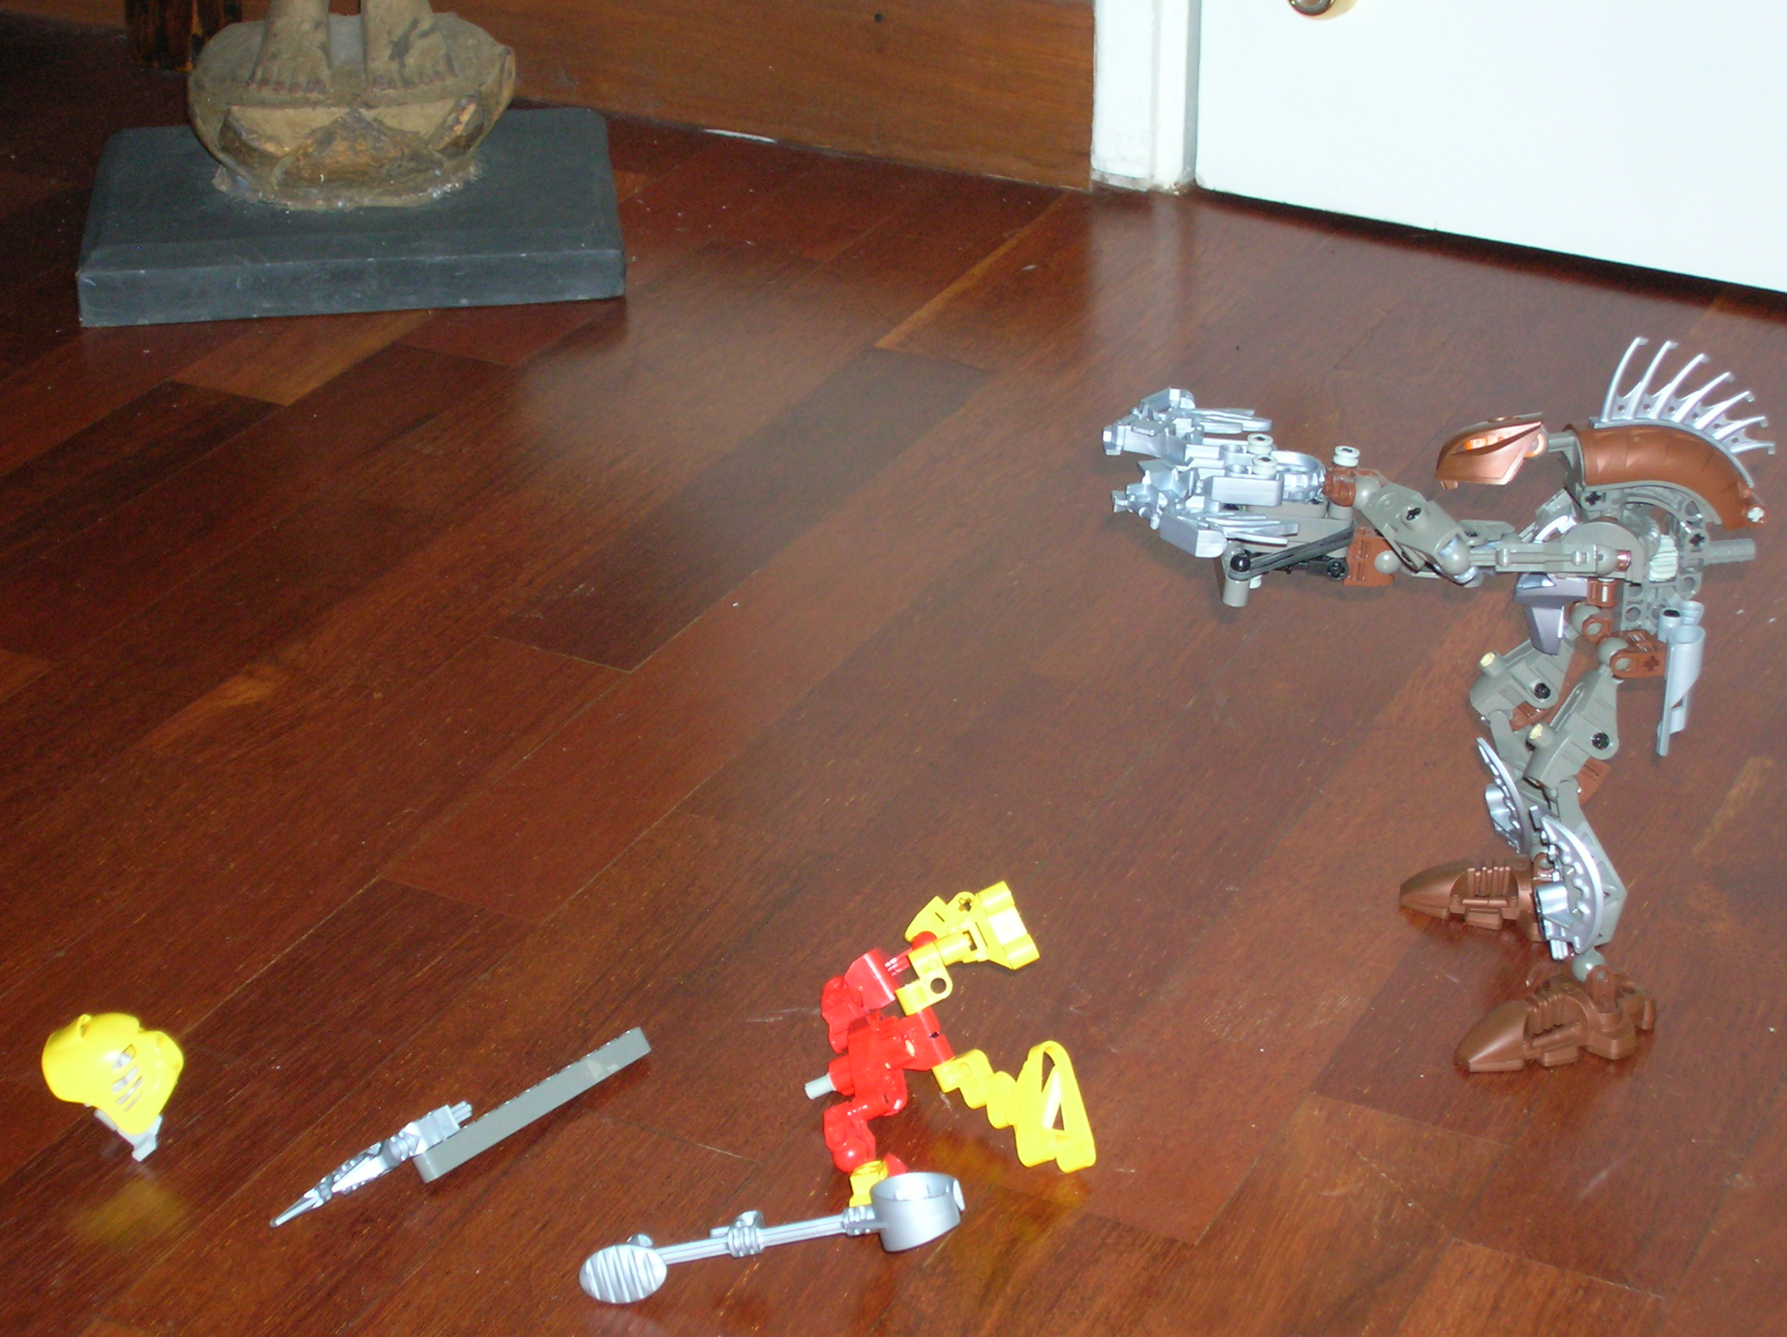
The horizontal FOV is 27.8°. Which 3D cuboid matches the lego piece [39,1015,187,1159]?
[{"bbox_3d":[-0.220,0.116,1.020,0.037,0.040,0.033,14,31,25],"label":"lego piece"}]

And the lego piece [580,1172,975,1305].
[{"bbox_3d":[-0.032,0.152,0.973,0.109,0.021,0.024,-9,29,-17],"label":"lego piece"}]

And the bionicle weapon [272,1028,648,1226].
[{"bbox_3d":[-0.120,0.130,1.023,0.017,0.013,0.131,22,35,36],"label":"bionicle weapon"}]

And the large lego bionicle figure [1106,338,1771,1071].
[{"bbox_3d":[0.156,-0.002,1.067,0.190,0.207,0.120,1,28,2],"label":"large lego bionicle figure"}]

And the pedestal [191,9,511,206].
[{"bbox_3d":[-0.247,-0.252,1.649,0.147,0.054,0.122,-3,28,-7],"label":"pedestal"}]

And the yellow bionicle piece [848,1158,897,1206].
[{"bbox_3d":[-0.006,0.142,1.000,0.015,0.011,0.015,0,27,0],"label":"yellow bionicle piece"}]

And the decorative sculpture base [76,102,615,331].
[{"bbox_3d":[-0.248,-0.211,1.660,0.238,0.030,0.178,-3,28,-7],"label":"decorative sculpture base"}]

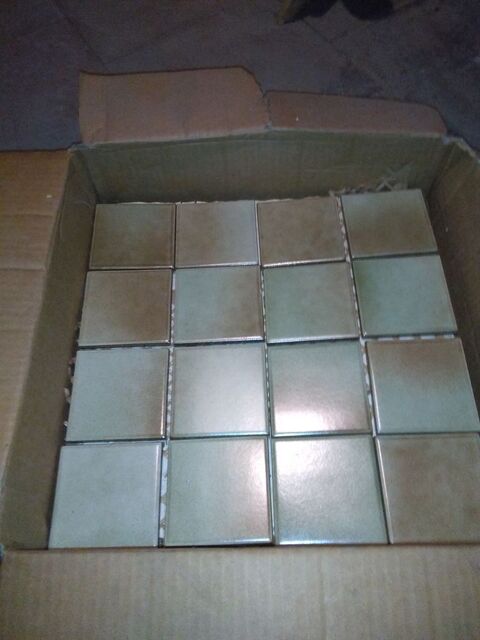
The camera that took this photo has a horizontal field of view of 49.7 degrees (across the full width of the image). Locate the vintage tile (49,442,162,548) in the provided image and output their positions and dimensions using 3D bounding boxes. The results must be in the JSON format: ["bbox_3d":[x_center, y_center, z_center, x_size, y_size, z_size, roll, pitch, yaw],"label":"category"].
[{"bbox_3d":[-0.095,0.128,0.378,0.075,0.007,0.075,-3,62,1],"label":"vintage tile"}]

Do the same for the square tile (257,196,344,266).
[{"bbox_3d":[0.057,-0.082,0.490,0.077,0.007,0.077,-4,61,1],"label":"square tile"}]

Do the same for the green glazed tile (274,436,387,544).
[{"bbox_3d":[0.063,0.122,0.373,0.075,0.007,0.075,-1,62,2],"label":"green glazed tile"}]

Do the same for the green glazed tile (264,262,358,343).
[{"bbox_3d":[0.061,-0.015,0.453,0.077,0.007,0.077,-3,61,2],"label":"green glazed tile"}]

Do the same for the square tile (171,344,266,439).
[{"bbox_3d":[-0.016,0.056,0.412,0.075,0.007,0.075,-2,62,2],"label":"square tile"}]

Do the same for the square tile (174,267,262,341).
[{"bbox_3d":[-0.019,-0.013,0.457,0.077,0.007,0.077,-3,61,2],"label":"square tile"}]

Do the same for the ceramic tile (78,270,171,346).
[{"bbox_3d":[-0.097,-0.010,0.452,0.075,0.007,0.075,-2,62,2],"label":"ceramic tile"}]

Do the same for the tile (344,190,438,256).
[{"bbox_3d":[0.139,-0.090,0.489,0.077,0.007,0.077,-3,61,2],"label":"tile"}]

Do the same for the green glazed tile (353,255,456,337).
[{"bbox_3d":[0.141,-0.021,0.452,0.077,0.007,0.077,-3,61,2],"label":"green glazed tile"}]

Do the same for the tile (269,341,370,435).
[{"bbox_3d":[0.063,0.055,0.415,0.077,0.007,0.077,-3,61,2],"label":"tile"}]

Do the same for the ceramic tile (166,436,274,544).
[{"bbox_3d":[-0.015,0.123,0.376,0.075,0.007,0.075,-2,62,2],"label":"ceramic tile"}]

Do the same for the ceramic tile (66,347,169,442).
[{"bbox_3d":[-0.095,0.059,0.414,0.075,0.007,0.075,-2,62,2],"label":"ceramic tile"}]

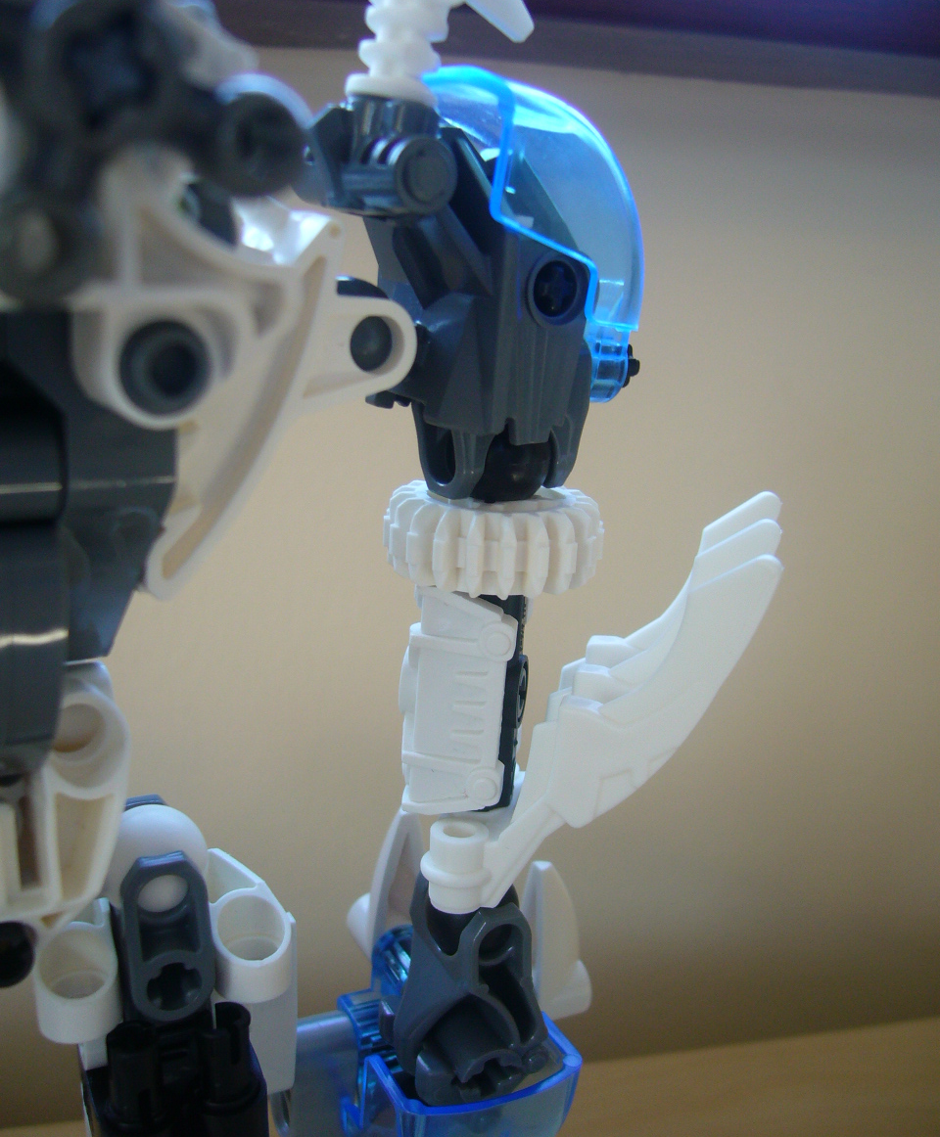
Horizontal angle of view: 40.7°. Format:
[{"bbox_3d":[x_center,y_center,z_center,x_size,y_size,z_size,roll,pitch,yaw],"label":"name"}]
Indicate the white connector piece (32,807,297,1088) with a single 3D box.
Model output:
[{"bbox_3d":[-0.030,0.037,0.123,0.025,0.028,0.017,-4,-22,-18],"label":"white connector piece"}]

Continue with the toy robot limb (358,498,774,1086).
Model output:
[{"bbox_3d":[0.009,0.024,0.132,0.040,0.063,0.024,5,12,9],"label":"toy robot limb"}]

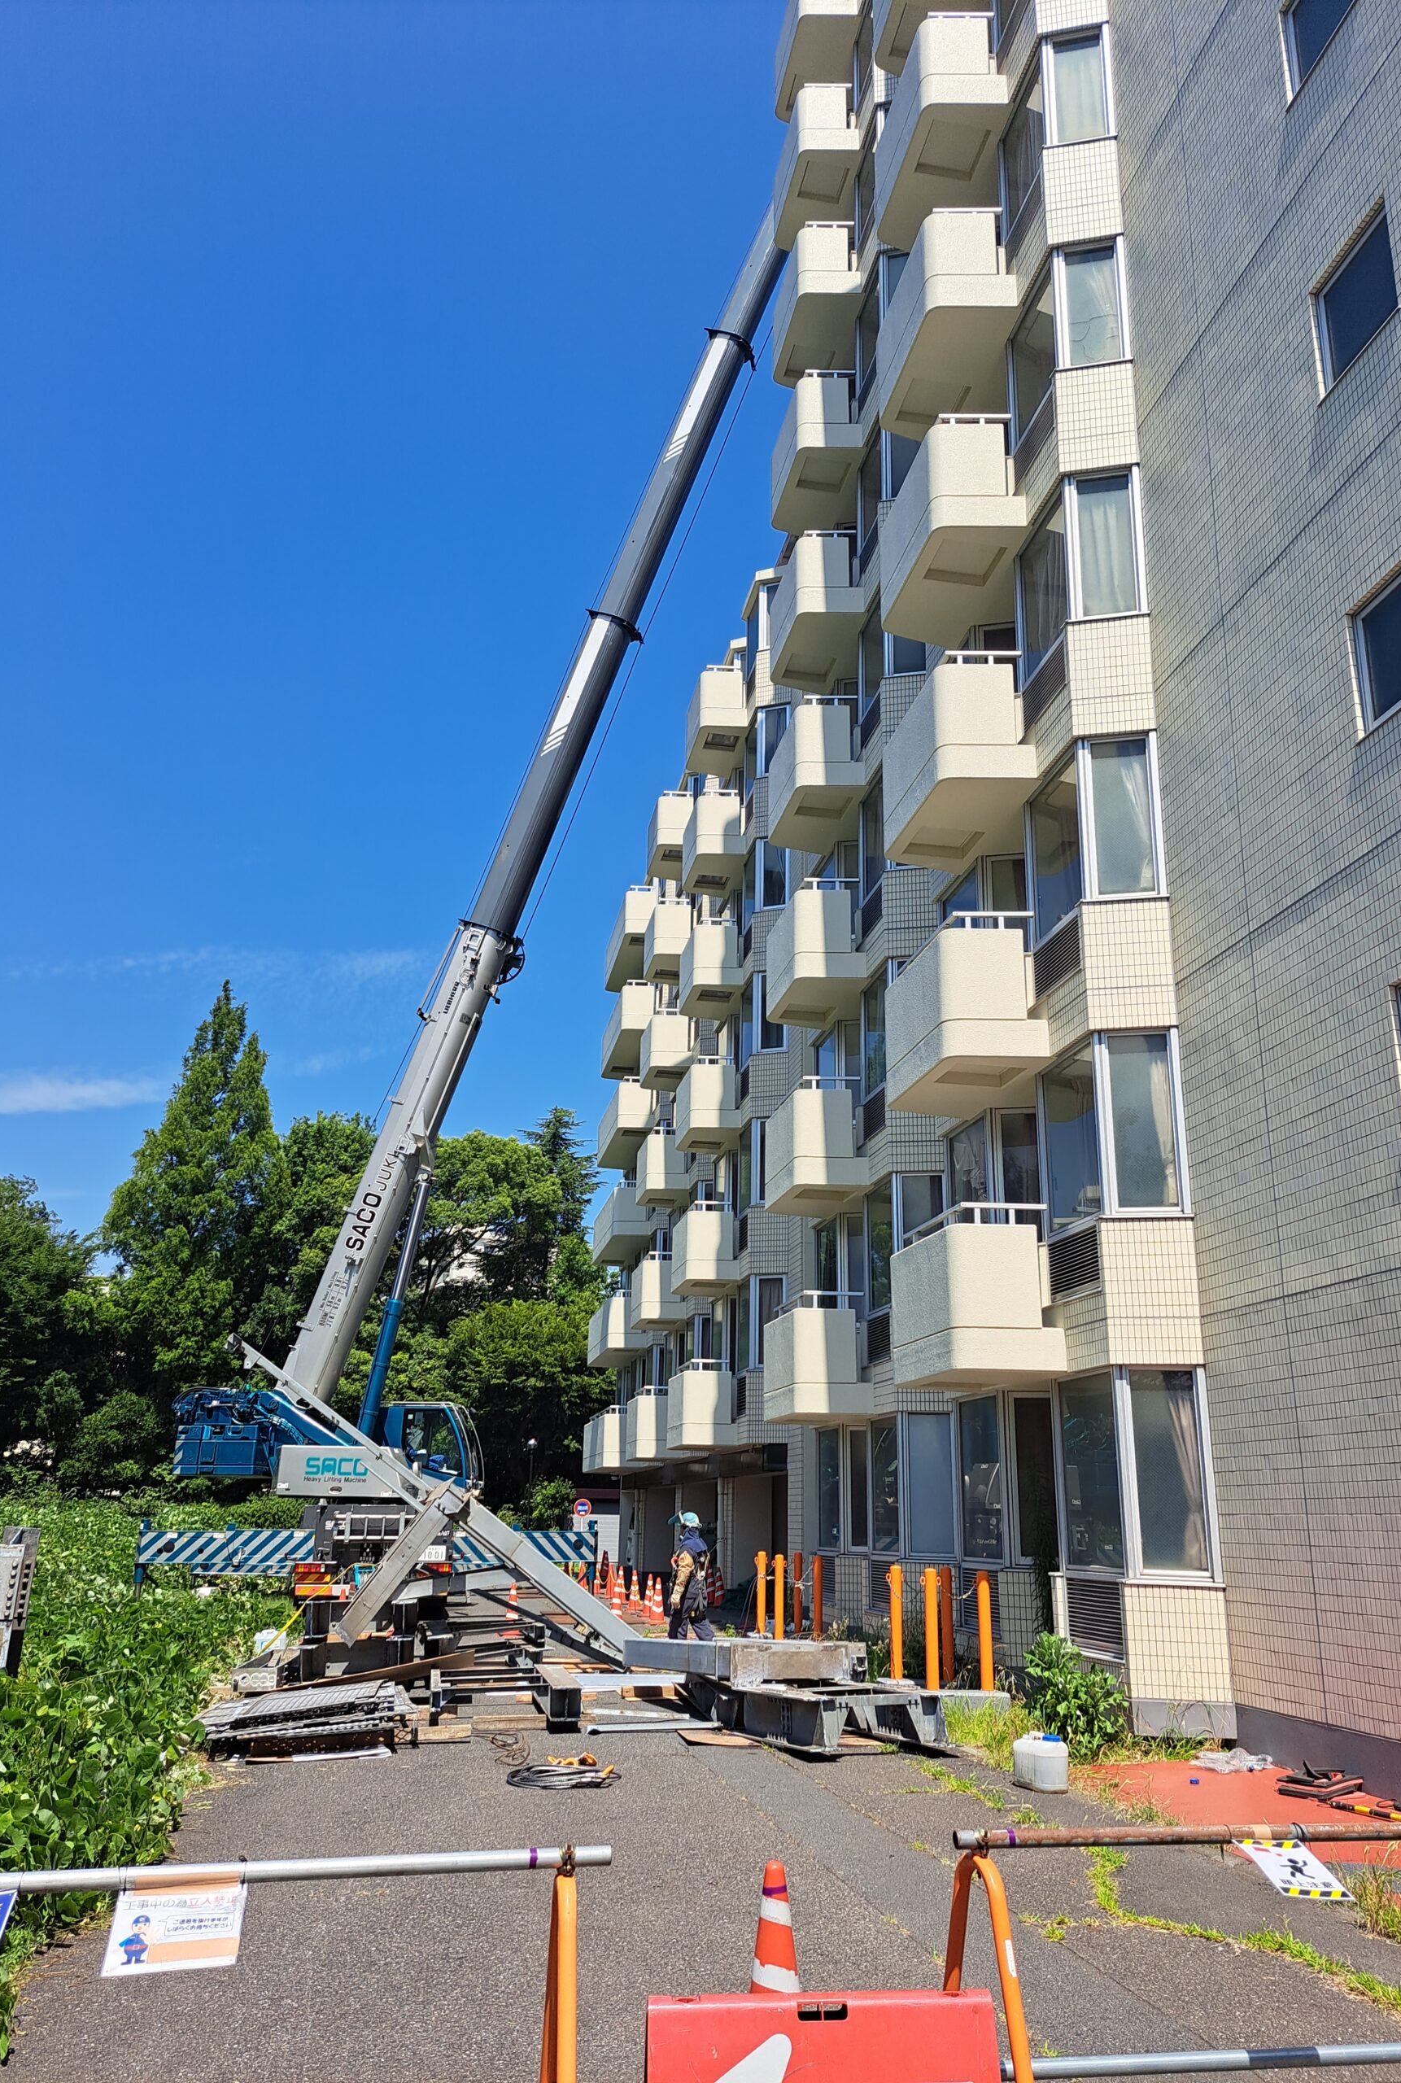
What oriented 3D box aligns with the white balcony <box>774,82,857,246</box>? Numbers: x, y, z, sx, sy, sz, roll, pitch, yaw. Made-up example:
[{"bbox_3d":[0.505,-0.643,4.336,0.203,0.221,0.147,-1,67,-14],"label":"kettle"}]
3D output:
[{"bbox_3d":[1.986,-14.704,24.478,1.000,1.400,2.300,4,-17,-9],"label":"white balcony"}]

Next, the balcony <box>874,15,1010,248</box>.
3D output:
[{"bbox_3d":[2.845,-10.812,17.335,0.989,1.387,2.193,4,-18,-9],"label":"balcony"}]

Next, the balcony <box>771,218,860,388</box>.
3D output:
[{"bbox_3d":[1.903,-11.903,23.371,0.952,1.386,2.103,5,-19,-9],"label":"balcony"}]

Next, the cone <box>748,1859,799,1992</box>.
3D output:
[{"bbox_3d":[0.205,2.691,4.057,0.380,0.700,0.380,1,-18,0],"label":"cone"}]

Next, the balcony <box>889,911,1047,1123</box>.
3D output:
[{"bbox_3d":[2.551,-0.223,13.893,0.989,1.387,2.193,4,-18,-9],"label":"balcony"}]

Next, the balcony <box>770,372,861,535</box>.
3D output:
[{"bbox_3d":[1.849,-9.314,22.866,1.000,1.400,2.300,4,-17,-9],"label":"balcony"}]

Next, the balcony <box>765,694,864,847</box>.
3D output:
[{"bbox_3d":[1.776,-4.233,23.127,0.991,1.568,2.364,5,-18,-10],"label":"balcony"}]

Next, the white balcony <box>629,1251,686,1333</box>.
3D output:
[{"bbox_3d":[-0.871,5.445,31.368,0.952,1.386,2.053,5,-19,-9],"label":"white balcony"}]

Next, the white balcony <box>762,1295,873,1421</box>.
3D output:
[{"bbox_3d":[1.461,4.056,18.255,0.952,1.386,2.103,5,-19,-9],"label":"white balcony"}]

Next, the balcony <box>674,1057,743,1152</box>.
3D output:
[{"bbox_3d":[0.170,1.370,30.392,0.991,1.568,2.364,5,-18,-10],"label":"balcony"}]

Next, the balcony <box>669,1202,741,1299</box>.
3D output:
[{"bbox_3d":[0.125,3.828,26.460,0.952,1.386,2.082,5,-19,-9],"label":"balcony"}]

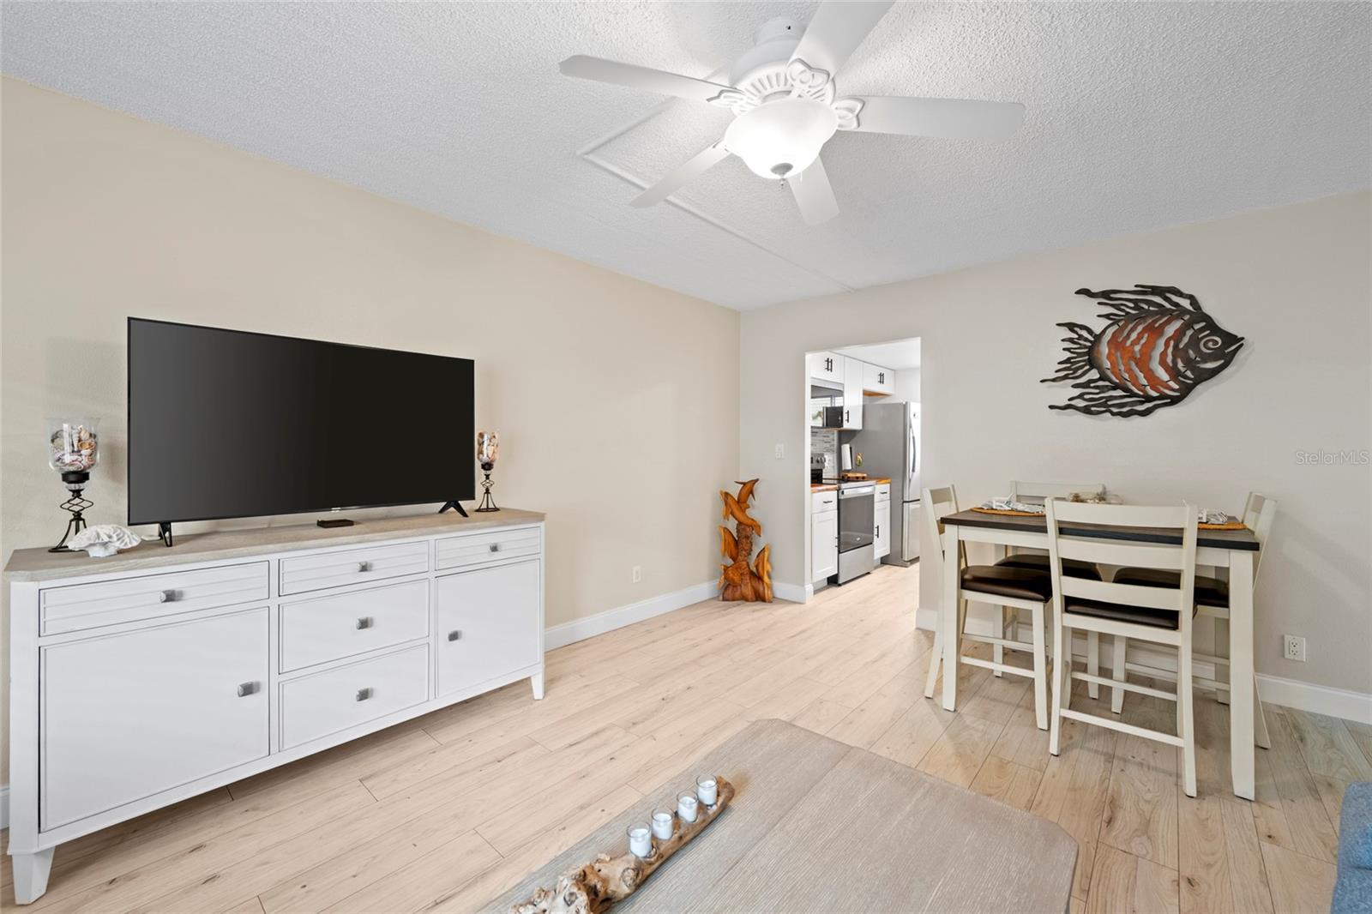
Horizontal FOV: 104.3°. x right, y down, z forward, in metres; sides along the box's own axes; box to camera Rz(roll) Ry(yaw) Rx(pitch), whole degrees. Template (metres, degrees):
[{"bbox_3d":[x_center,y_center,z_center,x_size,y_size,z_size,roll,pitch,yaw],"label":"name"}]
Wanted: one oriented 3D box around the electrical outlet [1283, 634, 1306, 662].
[{"bbox_3d":[2.897,0.912,2.535,0.070,0.115,0.010,1,1,42],"label":"electrical outlet"}]

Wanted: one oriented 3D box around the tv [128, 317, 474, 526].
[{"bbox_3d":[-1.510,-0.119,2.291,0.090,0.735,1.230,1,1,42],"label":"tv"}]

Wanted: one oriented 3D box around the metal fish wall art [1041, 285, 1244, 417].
[{"bbox_3d":[2.420,-0.571,2.890,0.840,0.715,0.060,1,1,42],"label":"metal fish wall art"}]

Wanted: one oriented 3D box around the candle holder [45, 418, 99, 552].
[{"bbox_3d":[-1.988,0.088,1.740,0.118,0.425,0.118,1,1,42],"label":"candle holder"}]

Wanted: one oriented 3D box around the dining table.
[{"bbox_3d":[1.938,0.746,2.579,1.055,0.914,0.980,1,1,42],"label":"dining table"}]

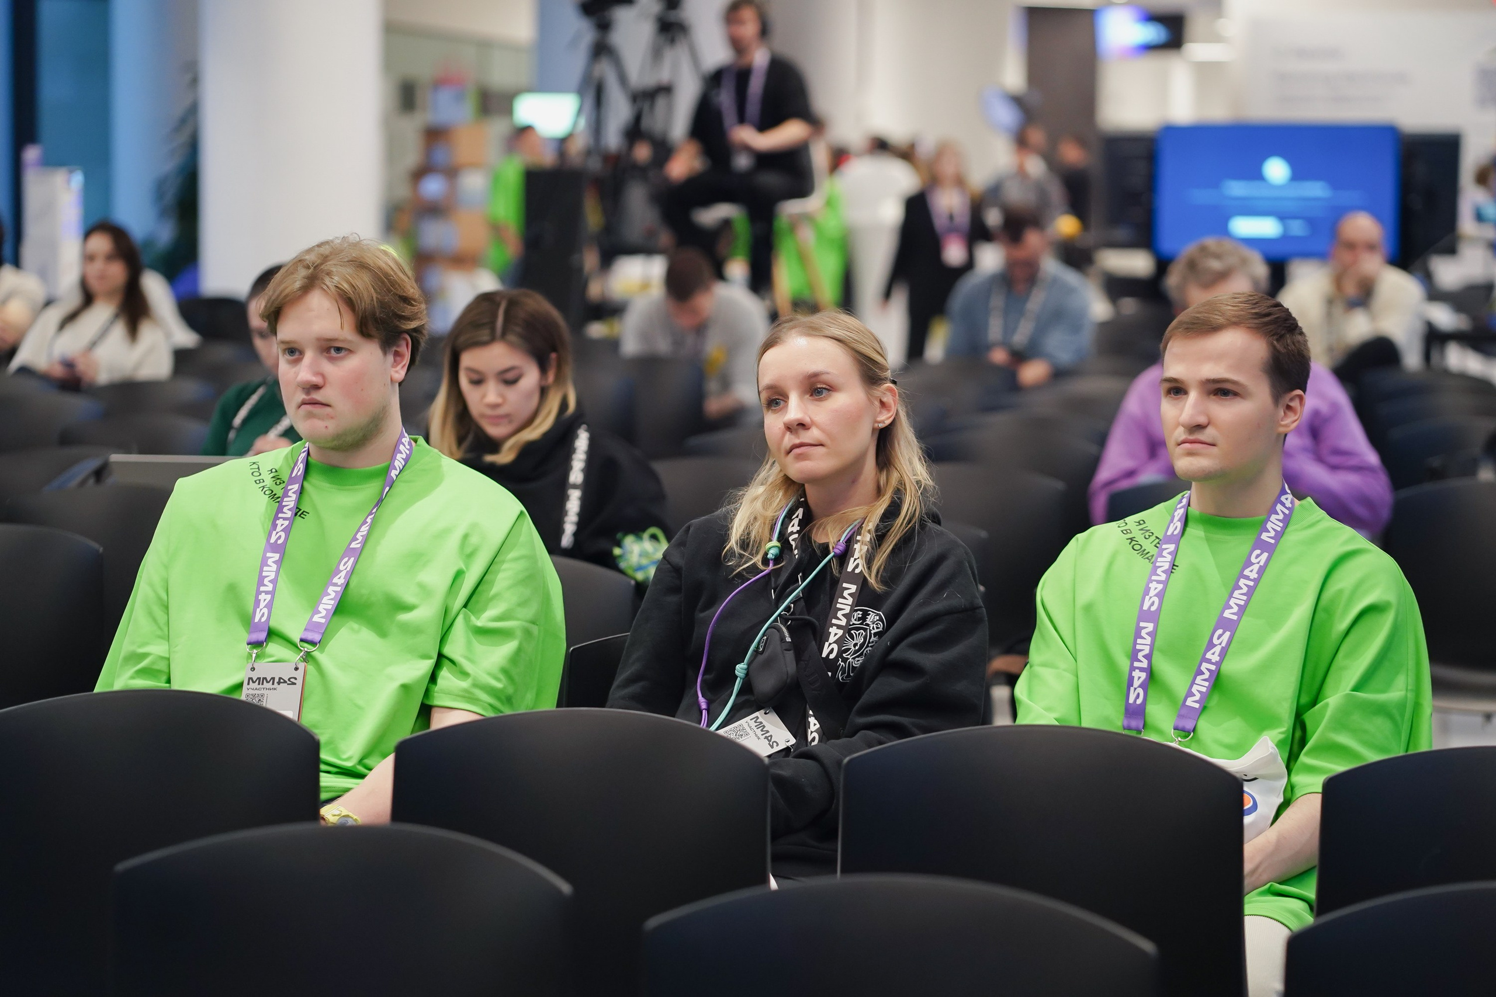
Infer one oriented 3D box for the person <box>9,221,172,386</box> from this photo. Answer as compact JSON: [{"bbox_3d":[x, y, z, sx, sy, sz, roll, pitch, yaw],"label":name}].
[{"bbox_3d":[-2.163,-0.265,11.400,0.540,1.240,0.840,2,5,14],"label":"person"}]

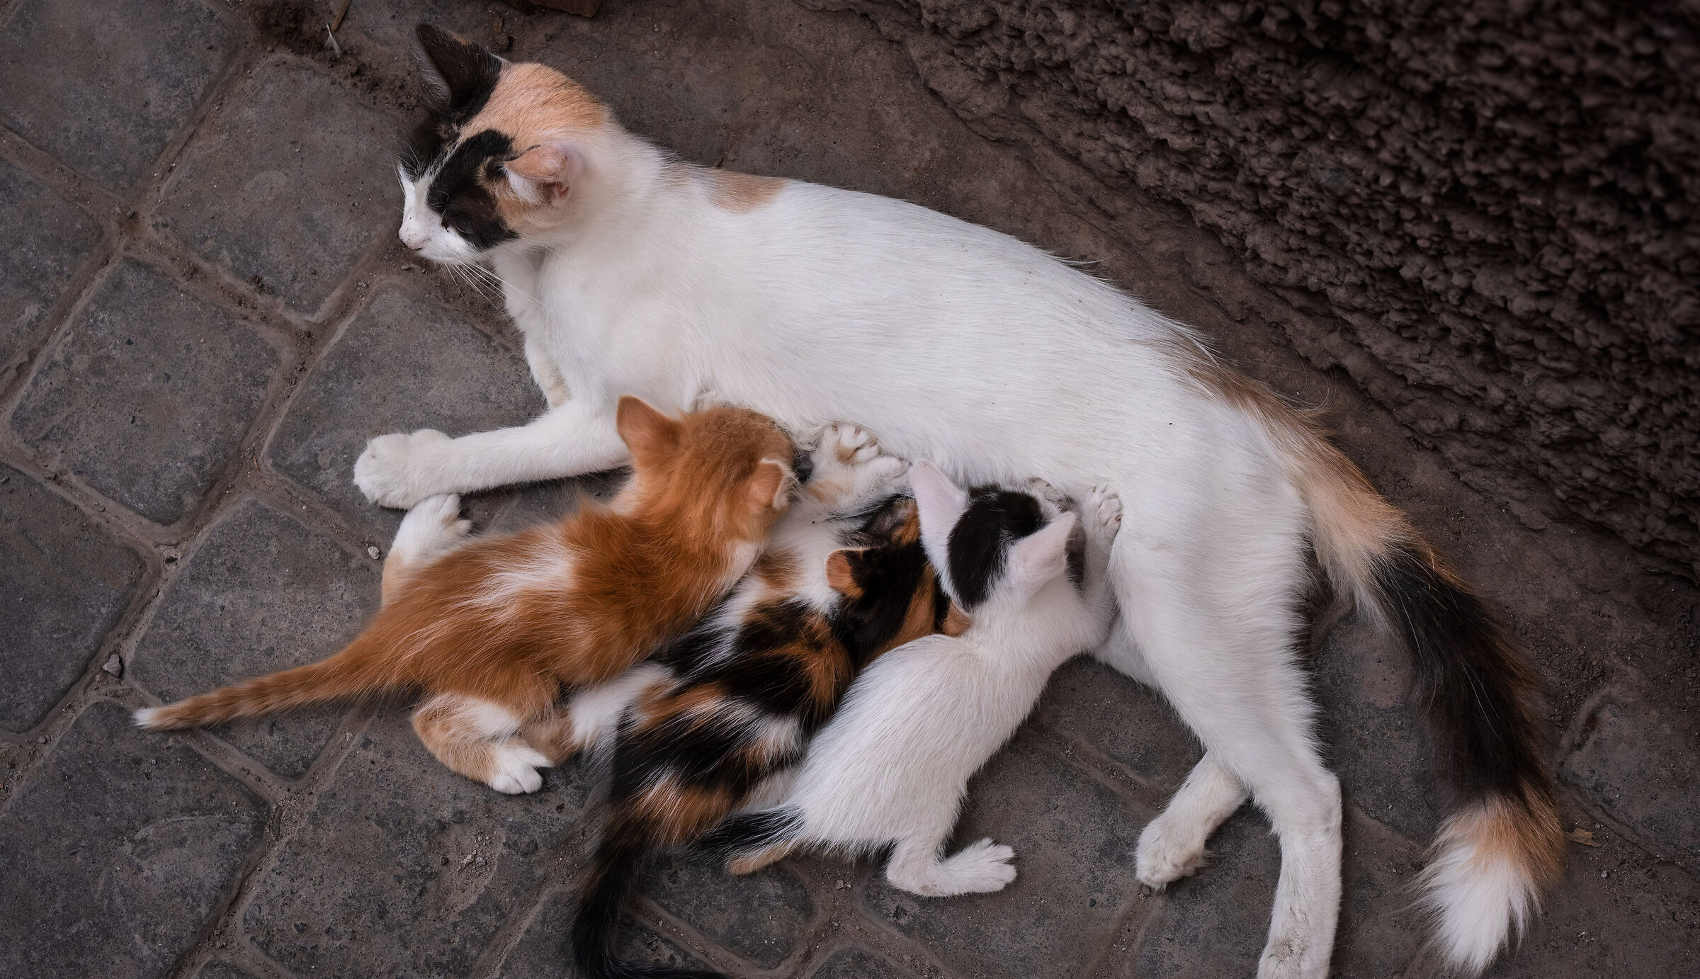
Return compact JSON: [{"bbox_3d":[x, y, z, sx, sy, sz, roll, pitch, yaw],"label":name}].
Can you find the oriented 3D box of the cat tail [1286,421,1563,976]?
[{"bbox_3d":[0.266,0.086,1.779,0.080,0.058,0.264,-13,71,-11],"label":"cat tail"}]

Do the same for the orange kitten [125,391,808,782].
[{"bbox_3d":[-0.157,0.052,1.687,0.302,0.090,0.139,-30,72,-7],"label":"orange kitten"}]

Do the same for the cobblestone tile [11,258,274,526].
[{"bbox_3d":[-0.322,-0.041,1.815,0.086,0.027,0.099,30,69,6],"label":"cobblestone tile"}]

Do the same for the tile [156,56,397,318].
[{"bbox_3d":[-0.263,-0.138,1.858,0.091,0.027,0.102,31,69,6],"label":"tile"}]

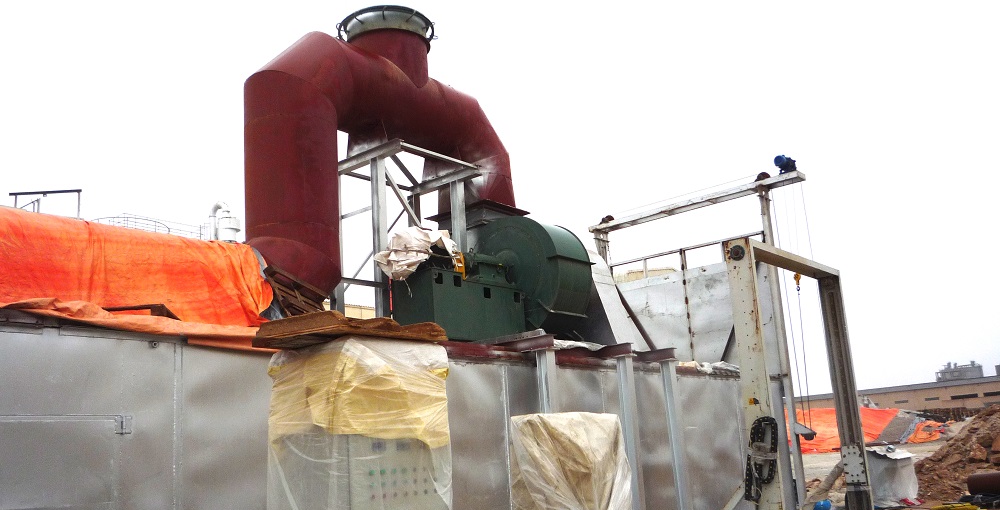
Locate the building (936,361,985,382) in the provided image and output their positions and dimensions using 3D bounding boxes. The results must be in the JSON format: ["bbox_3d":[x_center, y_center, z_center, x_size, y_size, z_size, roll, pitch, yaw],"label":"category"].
[{"bbox_3d":[79.802,23.288,149.667,8.000,9.430,7.000,-10,-13,27],"label":"building"}]

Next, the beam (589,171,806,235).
[{"bbox_3d":[3.452,-0.867,16.080,4.462,0.130,0.340,-15,-16,42],"label":"beam"}]

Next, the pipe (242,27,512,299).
[{"bbox_3d":[-1.227,-0.854,10.175,1.000,3.450,4.000,-13,-15,36],"label":"pipe"}]

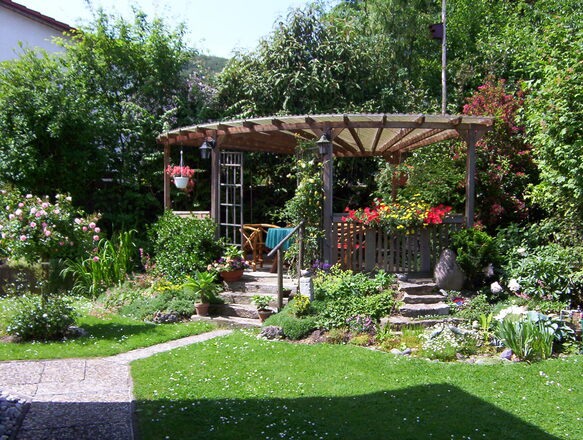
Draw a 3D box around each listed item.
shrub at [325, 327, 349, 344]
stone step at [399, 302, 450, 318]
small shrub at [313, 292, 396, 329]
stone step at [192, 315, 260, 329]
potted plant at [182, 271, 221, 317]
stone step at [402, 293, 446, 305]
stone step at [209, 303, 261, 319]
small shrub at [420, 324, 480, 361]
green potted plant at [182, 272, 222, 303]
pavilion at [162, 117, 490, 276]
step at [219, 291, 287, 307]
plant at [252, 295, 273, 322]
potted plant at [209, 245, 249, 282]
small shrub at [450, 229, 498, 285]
[{"bbox_3d":[0.596,1.537,8.050,0.310,0.180,0.280,0,3,0],"label":"shrub"},{"bbox_3d":[1.871,1.287,8.550,0.740,0.140,0.400,0,3,0],"label":"stone step"},{"bbox_3d":[0.897,1.288,8.650,1.200,0.450,0.800,0,1,0],"label":"small shrub"},{"bbox_3d":[-0.877,1.429,8.600,1.100,0.140,0.420,1,1,21],"label":"stone step"},{"bbox_3d":[-1.288,1.052,8.700,0.540,0.640,0.520,0,1,0],"label":"potted plant"},{"bbox_3d":[1.976,1.186,9.030,0.640,0.120,0.360,0,4,0],"label":"stone step"},{"bbox_3d":[-0.818,1.315,8.720,0.760,0.120,0.400,1,4,20],"label":"stone step"},{"bbox_3d":[1.871,1.417,7.150,0.700,0.290,0.520,0,4,0],"label":"small shrub"},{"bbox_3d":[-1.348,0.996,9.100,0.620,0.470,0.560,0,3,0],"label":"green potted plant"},{"bbox_3d":[0.383,-0.475,10.990,5.600,2.480,3.600,1,3,12],"label":"pavilion"},{"bbox_3d":[-0.590,1.181,9.200,1.000,0.130,0.420,1,4,17],"label":"step"},{"bbox_3d":[-0.410,1.252,8.600,0.280,0.370,0.270,0,3,0],"label":"plant"},{"bbox_3d":[-0.974,0.673,9.400,0.600,0.540,0.540,0,3,0],"label":"potted plant"},{"bbox_3d":[2.786,0.571,9.250,0.710,0.860,0.660,0,3,0],"label":"small shrub"}]

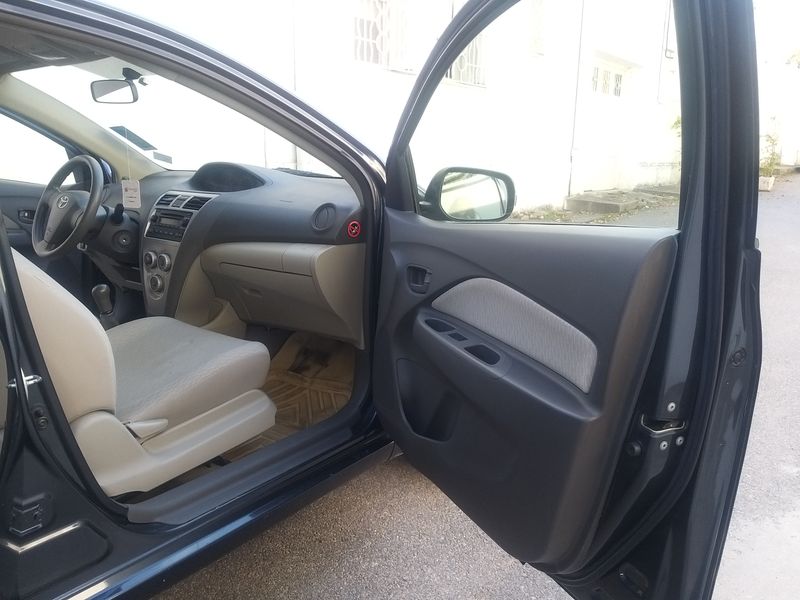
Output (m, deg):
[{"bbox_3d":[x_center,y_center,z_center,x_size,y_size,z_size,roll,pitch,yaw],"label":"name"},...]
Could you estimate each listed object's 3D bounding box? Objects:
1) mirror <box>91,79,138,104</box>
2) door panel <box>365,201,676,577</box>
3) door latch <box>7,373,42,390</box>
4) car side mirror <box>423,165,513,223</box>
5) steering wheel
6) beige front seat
[{"bbox_3d":[-0.851,-0.622,1.861,0.215,0.066,0.040,14,28,38],"label":"mirror"},{"bbox_3d":[0.119,0.133,1.332,0.120,0.660,1.020,-5,13,-22],"label":"door panel"},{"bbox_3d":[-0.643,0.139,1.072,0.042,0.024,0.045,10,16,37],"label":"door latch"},{"bbox_3d":[0.185,-0.277,1.641,0.215,0.145,0.110,-2,13,-11],"label":"car side mirror"},{"bbox_3d":[-1.130,-0.321,2.140,0.370,0.370,0.100,10,-12,37],"label":"steering wheel"},{"bbox_3d":[-0.797,-0.037,1.512,0.500,0.910,0.950,10,16,37],"label":"beige front seat"}]

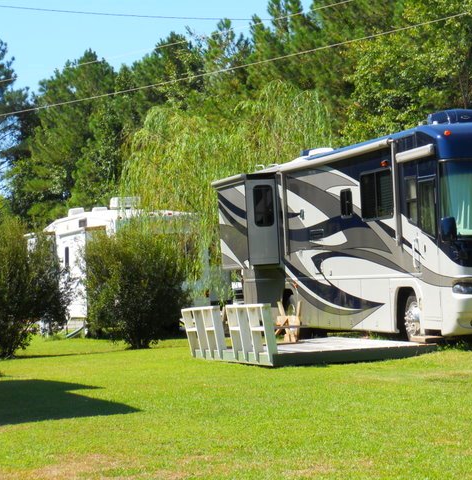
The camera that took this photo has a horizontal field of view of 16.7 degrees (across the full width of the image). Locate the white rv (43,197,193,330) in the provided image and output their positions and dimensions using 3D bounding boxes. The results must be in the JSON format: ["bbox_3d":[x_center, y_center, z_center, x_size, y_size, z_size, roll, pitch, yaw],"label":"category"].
[{"bbox_3d":[-3.520,0.894,46.132,2.930,3.400,10.500,-2,-1,-16],"label":"white rv"}]

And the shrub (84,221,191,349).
[{"bbox_3d":[-1.798,0.803,29.027,1.875,2.308,1.900,-2,-1,0],"label":"shrub"}]

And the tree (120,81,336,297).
[{"bbox_3d":[-0.281,-0.864,41.043,5.400,6.250,5.400,-2,-1,0],"label":"tree"}]

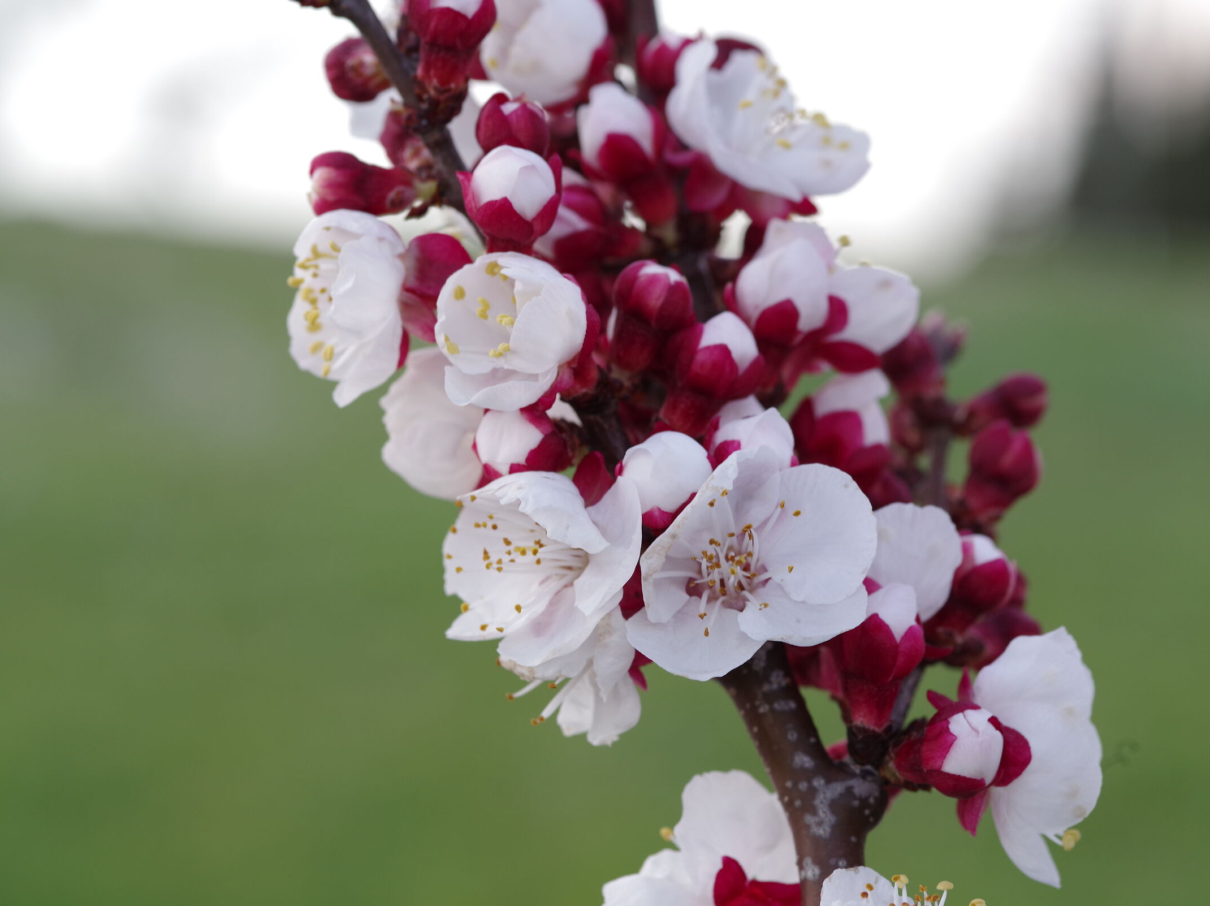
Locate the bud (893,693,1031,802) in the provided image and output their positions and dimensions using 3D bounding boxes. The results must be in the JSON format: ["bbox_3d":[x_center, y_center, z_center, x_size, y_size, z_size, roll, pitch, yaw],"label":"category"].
[{"bbox_3d":[0.040,0.033,0.423,0.011,0.011,0.015,0,-9,-43],"label":"bud"}]

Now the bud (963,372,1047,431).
[{"bbox_3d":[0.048,-0.006,0.455,0.011,0.006,0.006,-28,7,9],"label":"bud"}]

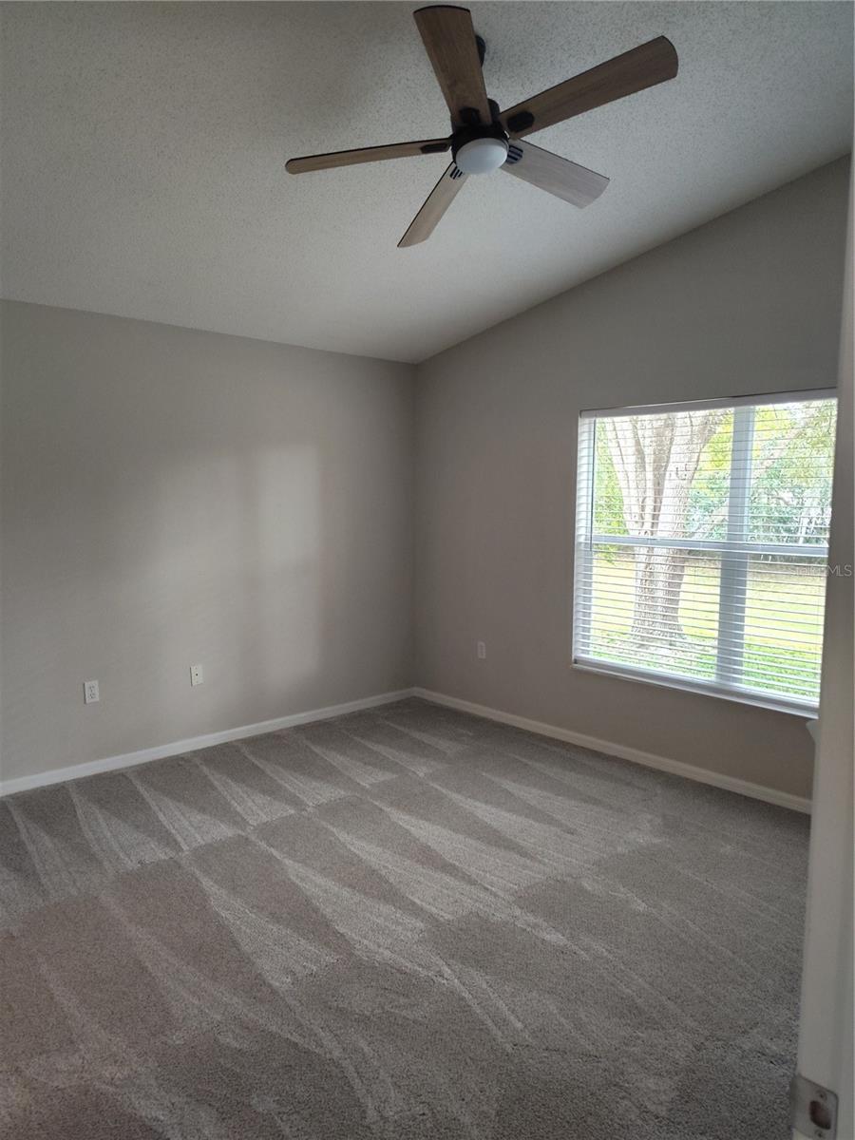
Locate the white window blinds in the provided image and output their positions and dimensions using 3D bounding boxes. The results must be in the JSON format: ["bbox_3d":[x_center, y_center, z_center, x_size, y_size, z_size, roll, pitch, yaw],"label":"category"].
[{"bbox_3d":[1.523,-0.115,3.879,0.065,1.496,1.764,-5,8,-42],"label":"white window blinds"}]

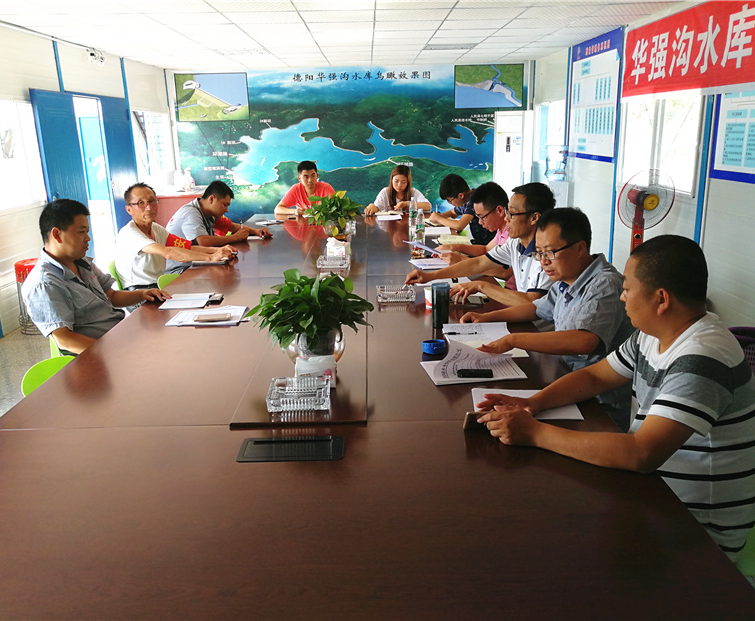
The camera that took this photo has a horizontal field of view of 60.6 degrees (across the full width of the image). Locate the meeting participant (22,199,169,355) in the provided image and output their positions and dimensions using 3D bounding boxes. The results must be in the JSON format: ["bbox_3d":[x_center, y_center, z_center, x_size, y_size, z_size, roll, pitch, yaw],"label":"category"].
[{"bbox_3d":[-1.282,0.167,2.879,0.650,1.305,0.600,1,16,8],"label":"meeting participant"}]

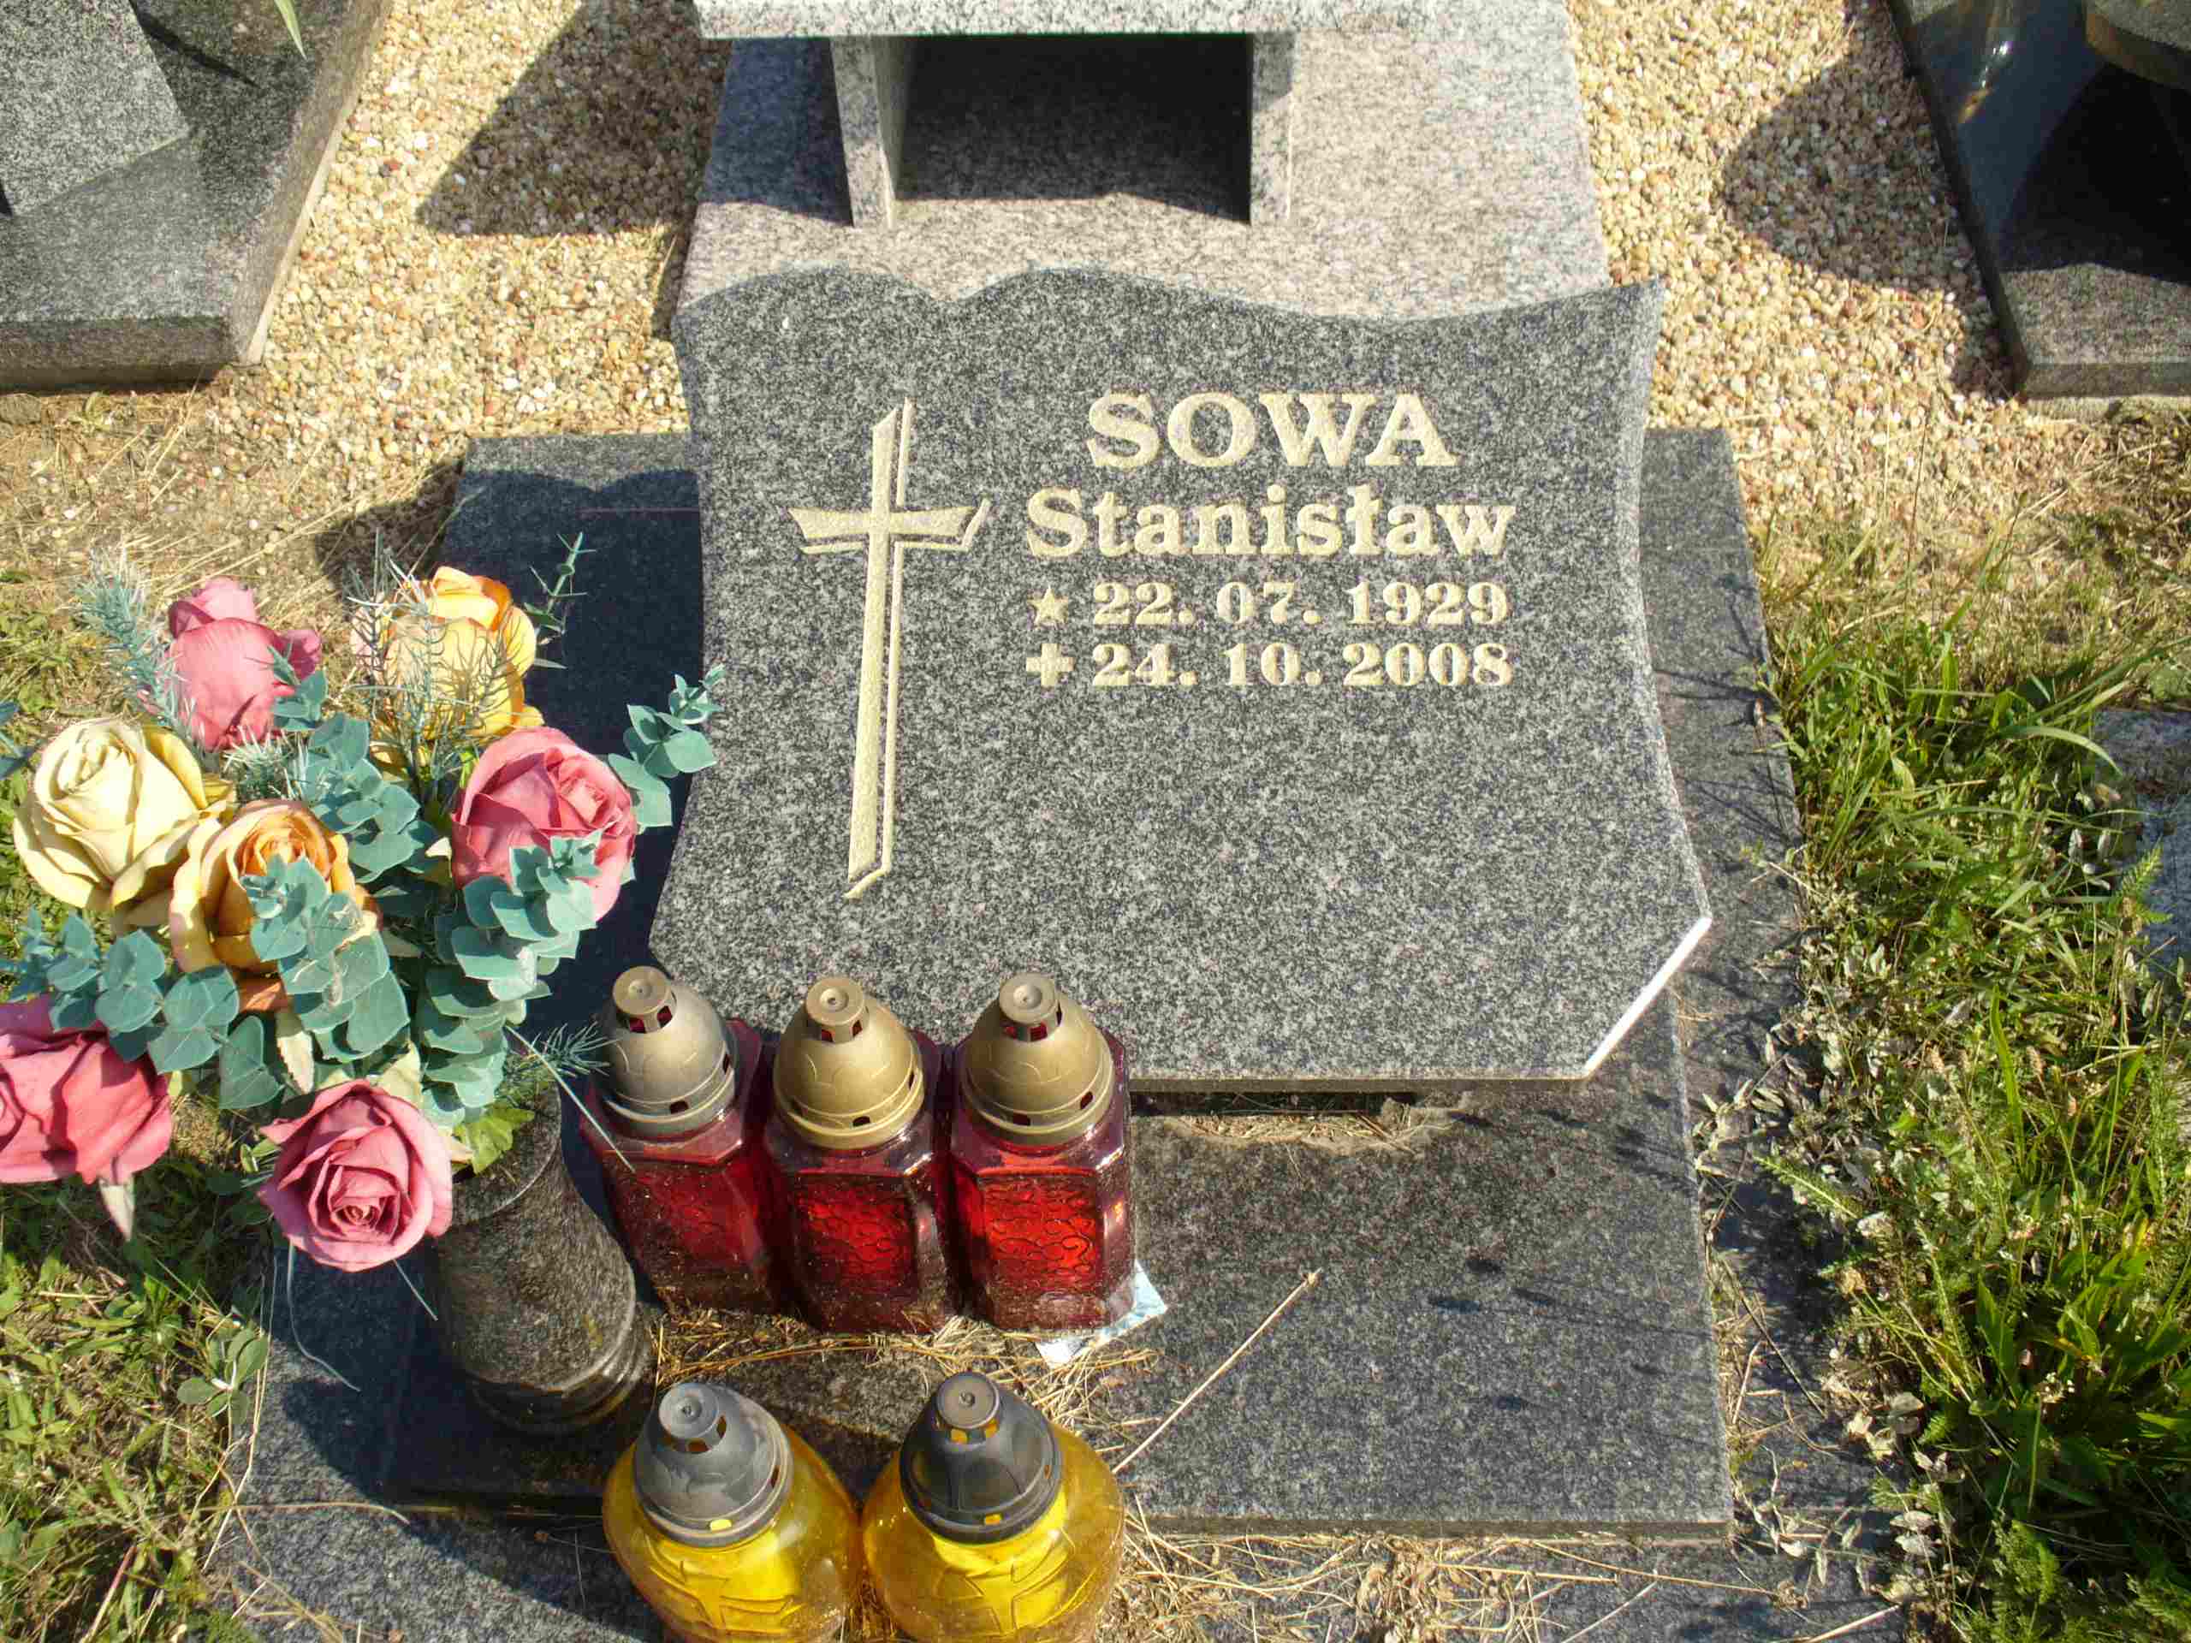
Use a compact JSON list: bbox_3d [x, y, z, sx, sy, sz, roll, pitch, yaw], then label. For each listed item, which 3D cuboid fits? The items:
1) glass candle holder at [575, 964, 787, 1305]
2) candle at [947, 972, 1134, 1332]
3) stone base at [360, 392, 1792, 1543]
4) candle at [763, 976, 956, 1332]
[{"bbox_3d":[-0.215,0.171,1.241,0.088,0.282,0.088,0,54,3],"label":"glass candle holder"},{"bbox_3d":[-0.026,0.170,1.231,0.088,0.282,0.088,0,54,3],"label":"candle"},{"bbox_3d":[-0.011,0.070,1.504,0.734,0.040,0.773,0,54,3],"label":"stone base"},{"bbox_3d":[-0.120,0.174,1.234,0.088,0.282,0.088,0,54,3],"label":"candle"}]

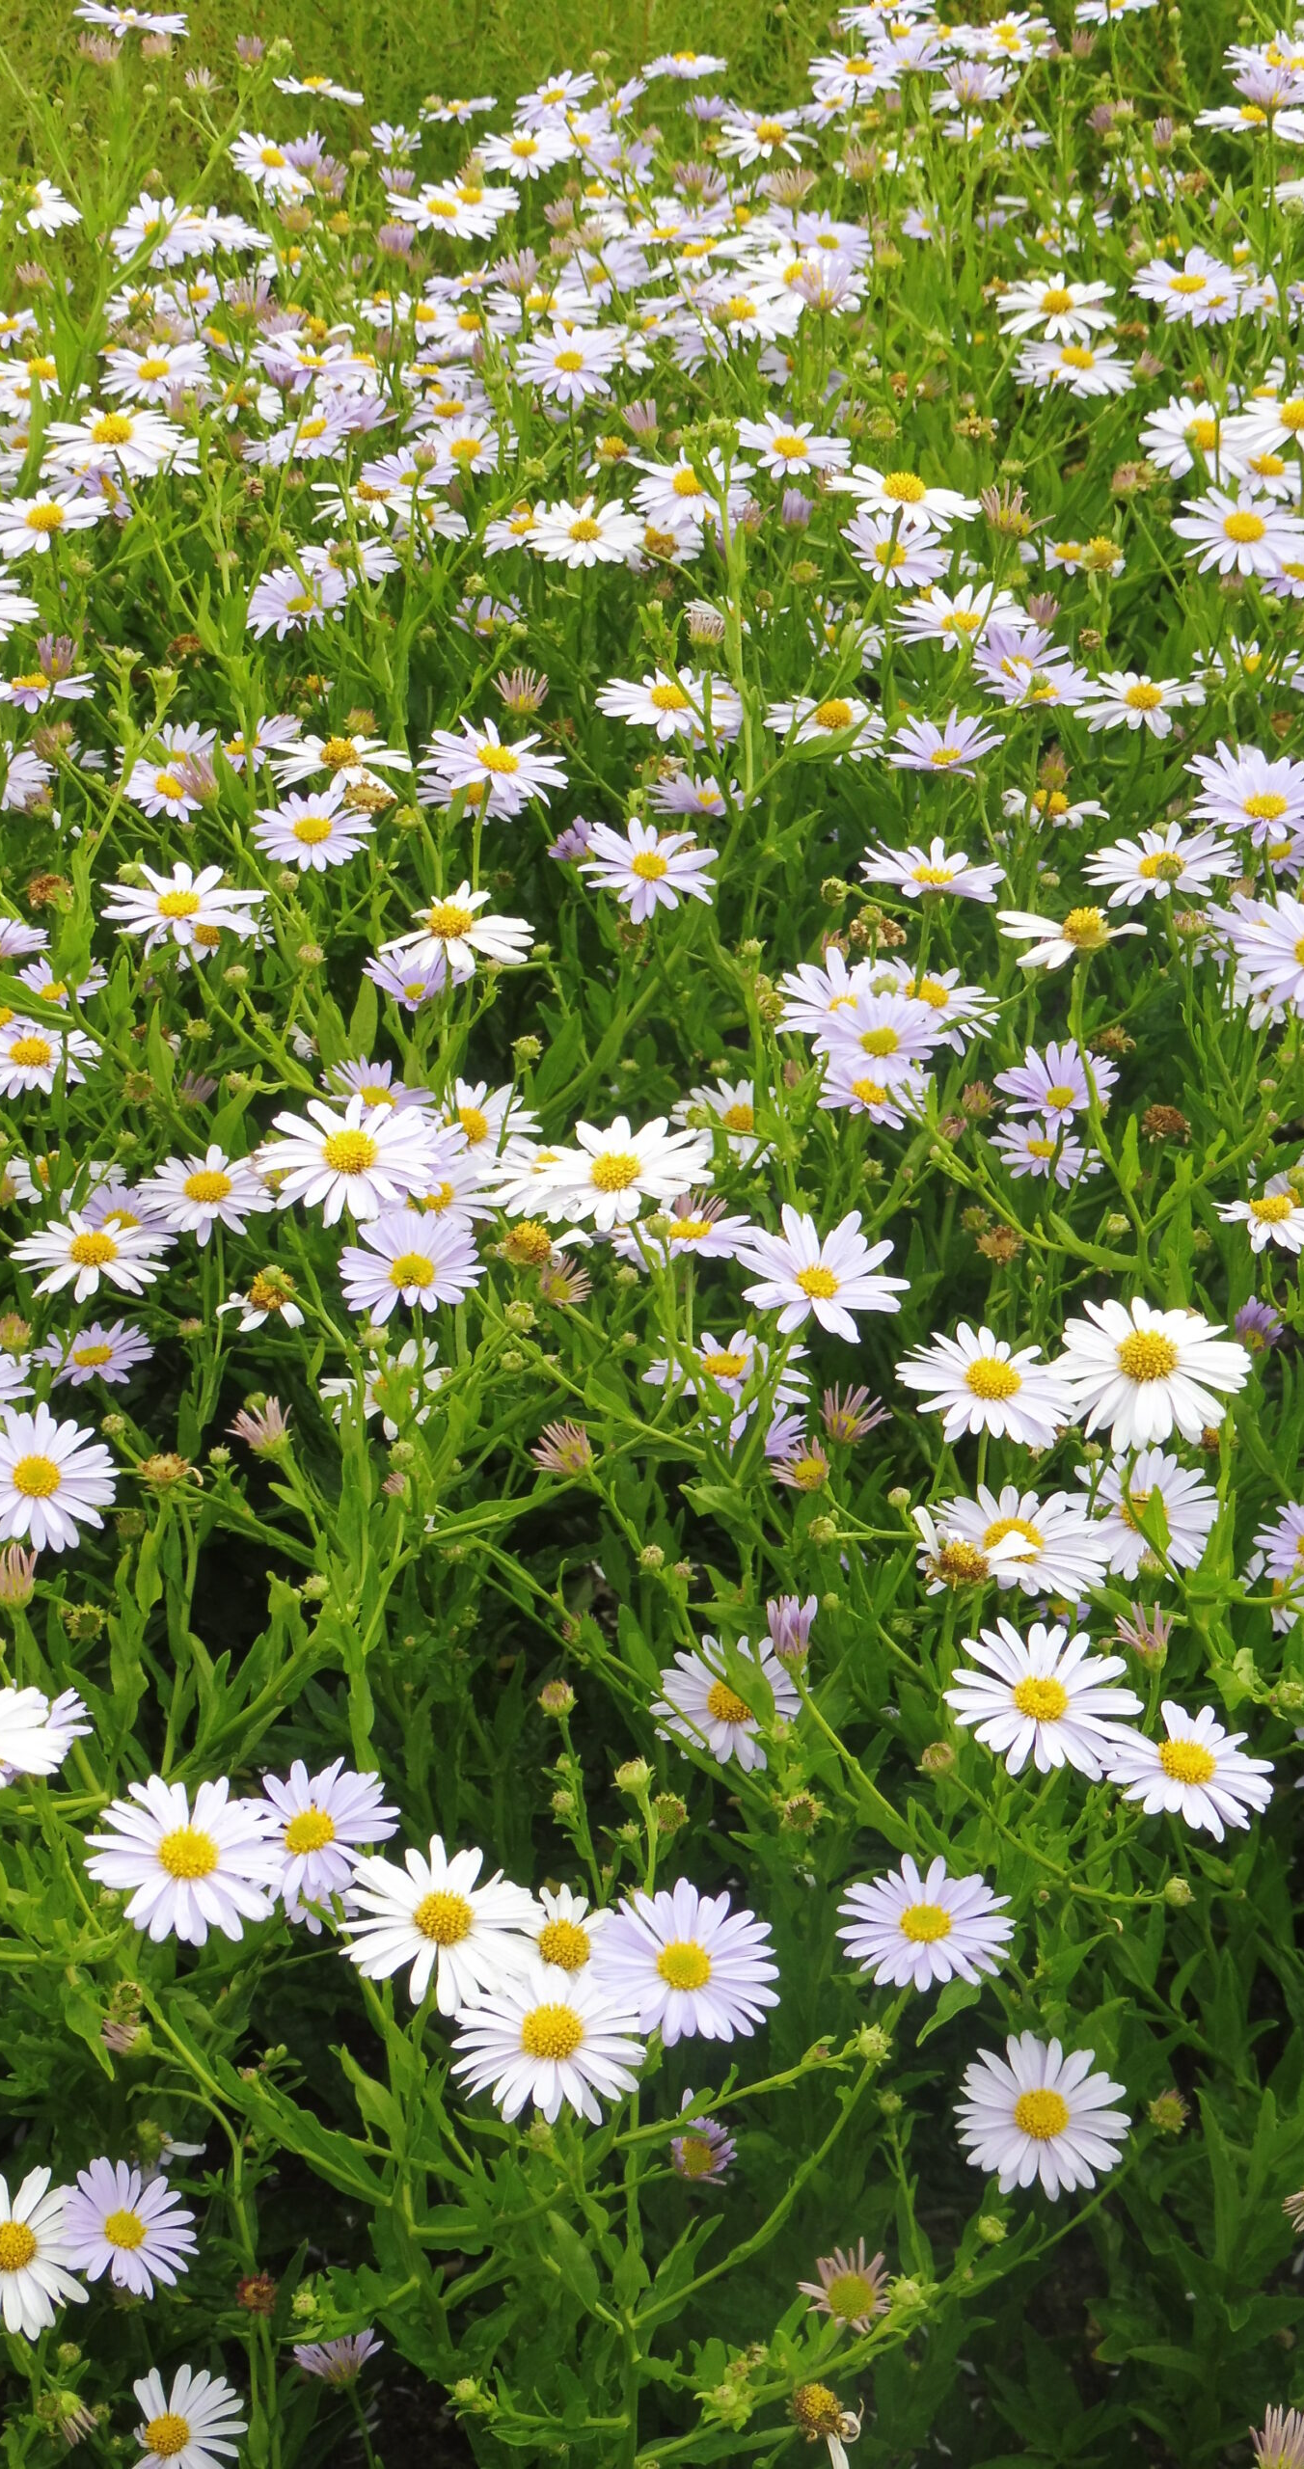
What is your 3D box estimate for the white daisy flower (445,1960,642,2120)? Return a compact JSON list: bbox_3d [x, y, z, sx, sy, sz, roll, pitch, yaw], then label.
[{"bbox_3d":[-0.022,0.169,0.765,0.041,0.013,0.041,0,43,-2],"label":"white daisy flower"}]

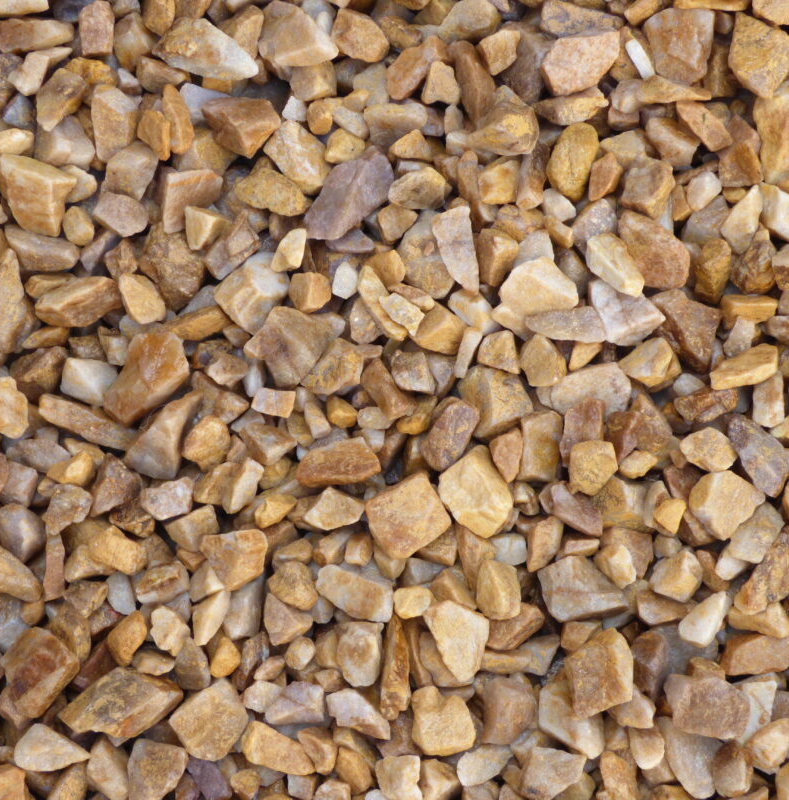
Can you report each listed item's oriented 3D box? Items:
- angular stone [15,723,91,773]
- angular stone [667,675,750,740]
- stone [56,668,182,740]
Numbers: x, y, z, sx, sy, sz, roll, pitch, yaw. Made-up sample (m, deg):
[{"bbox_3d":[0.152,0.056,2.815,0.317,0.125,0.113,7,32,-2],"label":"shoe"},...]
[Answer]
[{"bbox_3d":[-0.143,0.145,0.705,0.031,0.015,0.019,11,73,3],"label":"angular stone"},{"bbox_3d":[0.125,0.122,0.678,0.035,0.017,0.022,10,80,2],"label":"angular stone"},{"bbox_3d":[-0.114,0.128,0.711,0.046,0.019,0.027,-37,77,-11],"label":"stone"}]

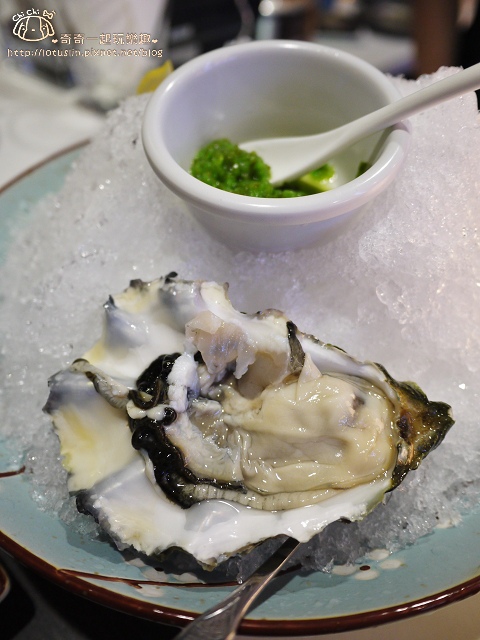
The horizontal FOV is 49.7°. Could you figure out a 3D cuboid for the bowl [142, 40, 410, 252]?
[{"bbox_3d":[0.011,-0.051,0.173,0.080,0.041,0.080,-1,58,1],"label":"bowl"}]

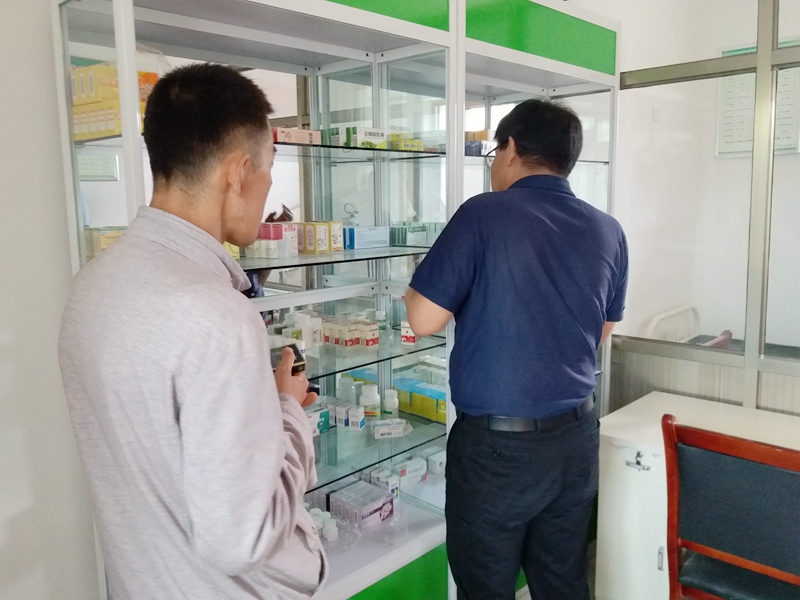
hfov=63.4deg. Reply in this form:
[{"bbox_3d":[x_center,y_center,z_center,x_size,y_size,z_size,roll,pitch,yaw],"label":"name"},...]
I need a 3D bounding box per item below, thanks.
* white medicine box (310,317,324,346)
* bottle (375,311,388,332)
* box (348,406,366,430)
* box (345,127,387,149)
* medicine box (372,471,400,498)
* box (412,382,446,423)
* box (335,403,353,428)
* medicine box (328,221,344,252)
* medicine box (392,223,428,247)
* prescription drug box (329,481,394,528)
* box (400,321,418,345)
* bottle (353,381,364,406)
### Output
[{"bbox_3d":[-0.247,0.094,1.908,0.037,0.079,0.039,9,13,44],"label":"white medicine box"},{"bbox_3d":[-0.060,0.070,2.092,0.037,0.063,0.037,-1,9,0],"label":"bottle"},{"bbox_3d":[-0.120,0.338,1.853,0.033,0.060,0.041,2,9,22],"label":"box"},{"bbox_3d":[-0.082,-0.389,1.586,0.043,0.053,0.098,7,12,44],"label":"box"},{"bbox_3d":[-0.041,0.564,1.970,0.071,0.060,0.039,7,12,44],"label":"medicine box"},{"bbox_3d":[0.113,0.315,1.936,0.127,0.072,0.068,7,12,44],"label":"box"},{"bbox_3d":[-0.176,0.363,2.035,0.043,0.067,0.030,9,13,44],"label":"box"},{"bbox_3d":[-0.199,-0.188,1.911,0.049,0.085,0.056,9,13,44],"label":"medicine box"},{"bbox_3d":[0.029,-0.214,2.136,0.076,0.060,0.099,9,13,44],"label":"medicine box"},{"bbox_3d":[-0.110,0.582,1.842,0.138,0.064,0.121,7,12,44],"label":"prescription drug box"},{"bbox_3d":[0.028,0.088,1.780,0.039,0.061,0.036,2,9,19],"label":"box"},{"bbox_3d":[-0.138,0.325,2.213,0.048,0.084,0.048,-1,9,0],"label":"bottle"}]

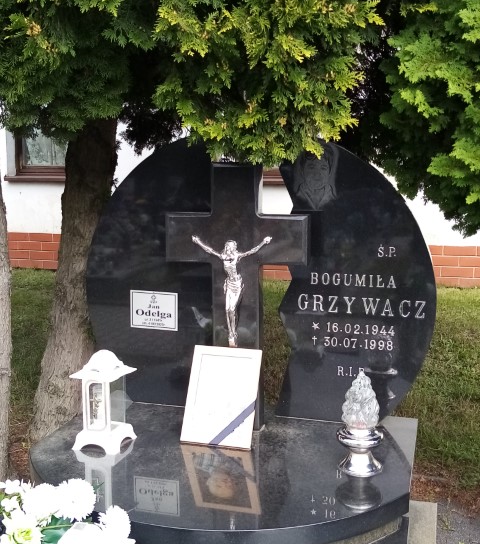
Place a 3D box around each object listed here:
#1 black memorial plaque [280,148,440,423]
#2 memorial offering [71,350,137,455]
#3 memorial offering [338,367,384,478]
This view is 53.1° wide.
[{"bbox_3d":[0.404,0.048,1.686,0.526,0.980,0.100,2,10,10],"label":"black memorial plaque"},{"bbox_3d":[-0.437,0.404,1.544,0.148,0.314,0.140,3,11,16],"label":"memorial offering"},{"bbox_3d":[0.362,0.437,1.418,0.136,0.306,0.136,2,10,10],"label":"memorial offering"}]

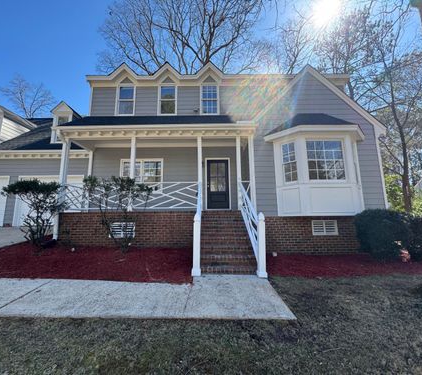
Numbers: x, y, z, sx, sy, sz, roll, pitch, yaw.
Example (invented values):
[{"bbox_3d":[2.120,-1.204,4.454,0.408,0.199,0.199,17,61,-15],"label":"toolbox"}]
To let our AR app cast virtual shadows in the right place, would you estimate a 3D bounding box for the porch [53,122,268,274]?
[{"bbox_3d":[-1.819,-0.046,6.261,6.770,4.410,3.550,-1,-9,0],"label":"porch"}]

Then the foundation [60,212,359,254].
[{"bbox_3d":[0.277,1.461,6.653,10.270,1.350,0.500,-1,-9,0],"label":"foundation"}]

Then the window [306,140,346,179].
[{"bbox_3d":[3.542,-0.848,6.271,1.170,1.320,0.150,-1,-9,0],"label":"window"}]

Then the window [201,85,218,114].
[{"bbox_3d":[-0.066,-3.725,8.538,0.700,1.390,0.140,-1,-9,0],"label":"window"}]

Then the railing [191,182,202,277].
[{"bbox_3d":[-0.324,0.839,5.436,0.200,2.370,2.200,-1,-9,0],"label":"railing"}]

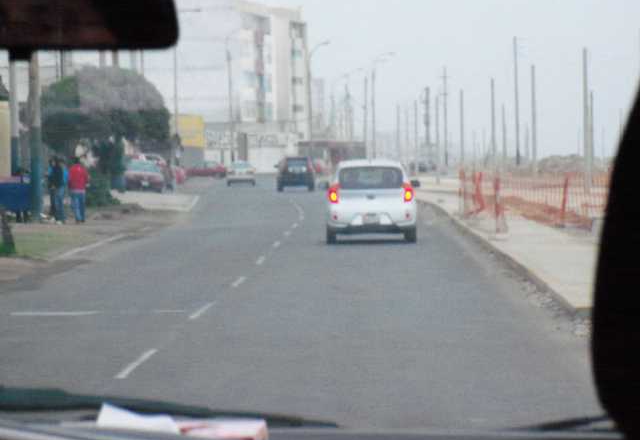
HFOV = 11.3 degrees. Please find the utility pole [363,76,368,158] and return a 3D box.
[{"bbox_3d":[3.980,-7.963,275.075,0.250,8.300,0.250,-1,1,0],"label":"utility pole"}]

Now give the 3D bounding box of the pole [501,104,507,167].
[{"bbox_3d":[15.835,-7.003,278.000,0.220,5.900,0.220,-1,1,0],"label":"pole"}]

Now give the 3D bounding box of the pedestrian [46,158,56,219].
[{"bbox_3d":[-7.179,-0.852,87.000,0.460,1.610,0.320,-2,1,-30],"label":"pedestrian"}]

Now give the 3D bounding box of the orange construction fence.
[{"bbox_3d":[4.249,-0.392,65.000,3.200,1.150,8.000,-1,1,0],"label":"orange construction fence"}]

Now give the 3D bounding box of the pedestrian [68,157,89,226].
[{"bbox_3d":[-5.971,-0.729,80.000,0.500,1.660,0.320,-1,1,14],"label":"pedestrian"}]

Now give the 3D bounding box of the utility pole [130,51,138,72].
[{"bbox_3d":[-8.839,-6.252,155.000,0.290,9.000,0.290,-1,1,0],"label":"utility pole"}]

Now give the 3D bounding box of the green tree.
[{"bbox_3d":[-9.106,-3.775,138.000,5.400,5.500,5.000,-1,1,0],"label":"green tree"}]

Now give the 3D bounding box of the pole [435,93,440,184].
[{"bbox_3d":[7.502,-5.102,206.950,0.190,5.600,0.190,-1,1,0],"label":"pole"}]

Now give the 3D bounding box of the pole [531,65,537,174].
[{"bbox_3d":[11.112,-4.959,168.000,0.200,6.200,0.200,-1,1,0],"label":"pole"}]

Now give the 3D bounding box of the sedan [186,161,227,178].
[{"bbox_3d":[-9.307,-4.105,263.000,3.900,1.400,1.620,-1,1,21],"label":"sedan"}]

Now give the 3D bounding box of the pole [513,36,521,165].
[{"bbox_3d":[18.144,-10.960,298.000,0.300,12.000,0.300,-1,1,0],"label":"pole"}]

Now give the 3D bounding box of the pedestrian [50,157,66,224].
[{"bbox_3d":[-6.466,-0.722,80.000,0.480,1.660,0.320,-1,1,27],"label":"pedestrian"}]

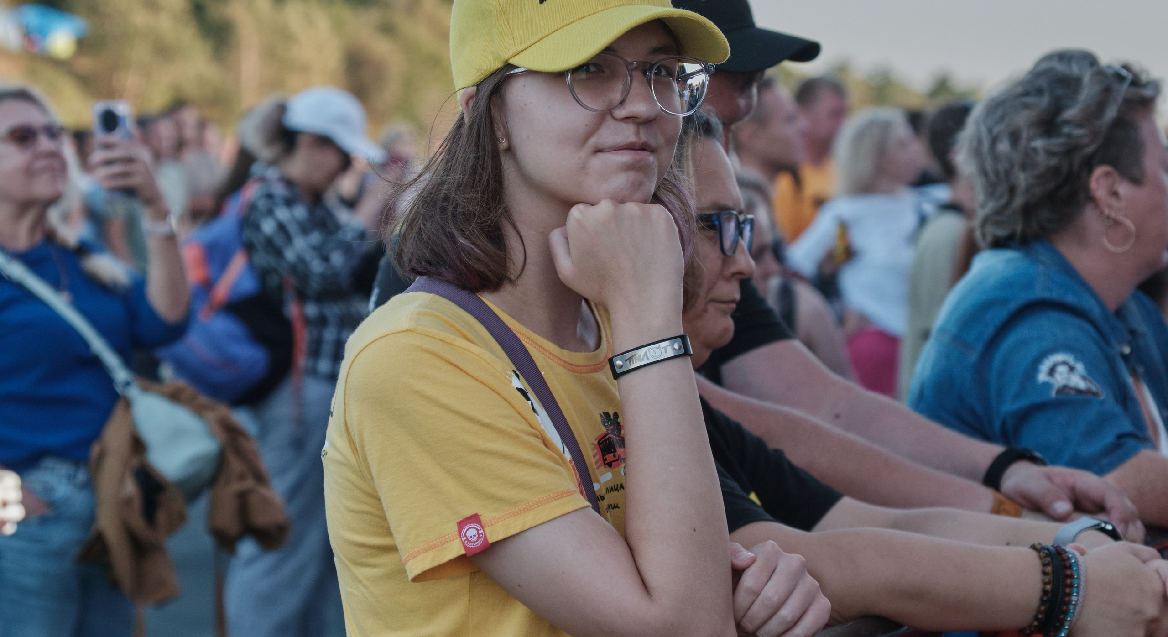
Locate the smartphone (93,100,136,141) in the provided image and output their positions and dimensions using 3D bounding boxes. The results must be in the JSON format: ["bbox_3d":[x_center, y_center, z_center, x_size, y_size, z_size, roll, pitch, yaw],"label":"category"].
[{"bbox_3d":[-0.764,-0.278,6.350,0.075,0.160,0.009,-8,3,-33],"label":"smartphone"}]

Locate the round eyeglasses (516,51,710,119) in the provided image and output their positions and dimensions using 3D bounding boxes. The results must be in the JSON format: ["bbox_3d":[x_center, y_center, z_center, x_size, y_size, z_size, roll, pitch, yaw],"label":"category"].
[{"bbox_3d":[0.005,-0.183,3.090,0.140,0.050,0.145,-2,4,-34],"label":"round eyeglasses"}]

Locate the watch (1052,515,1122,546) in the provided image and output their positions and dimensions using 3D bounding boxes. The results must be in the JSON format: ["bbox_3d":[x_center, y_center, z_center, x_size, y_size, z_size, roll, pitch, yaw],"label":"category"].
[{"bbox_3d":[0.443,0.199,3.420,0.032,0.052,0.062,0,-40,41],"label":"watch"}]

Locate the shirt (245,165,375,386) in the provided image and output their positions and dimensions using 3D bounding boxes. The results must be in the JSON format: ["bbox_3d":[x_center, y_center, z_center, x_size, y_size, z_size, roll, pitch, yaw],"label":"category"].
[{"bbox_3d":[-0.669,-0.110,9.600,0.380,0.570,0.450,2,3,18],"label":"shirt"}]

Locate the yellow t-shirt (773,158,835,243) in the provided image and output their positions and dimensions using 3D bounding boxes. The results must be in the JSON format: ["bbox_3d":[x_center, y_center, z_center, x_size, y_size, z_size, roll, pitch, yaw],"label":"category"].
[{"bbox_3d":[0.672,-0.133,11.300,0.290,0.690,0.500,4,4,44],"label":"yellow t-shirt"}]

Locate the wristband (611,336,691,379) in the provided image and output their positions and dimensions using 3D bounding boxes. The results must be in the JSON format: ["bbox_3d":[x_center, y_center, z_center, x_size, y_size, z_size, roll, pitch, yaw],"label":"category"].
[{"bbox_3d":[0.051,0.030,2.990,0.064,0.018,0.052,-18,0,0],"label":"wristband"}]

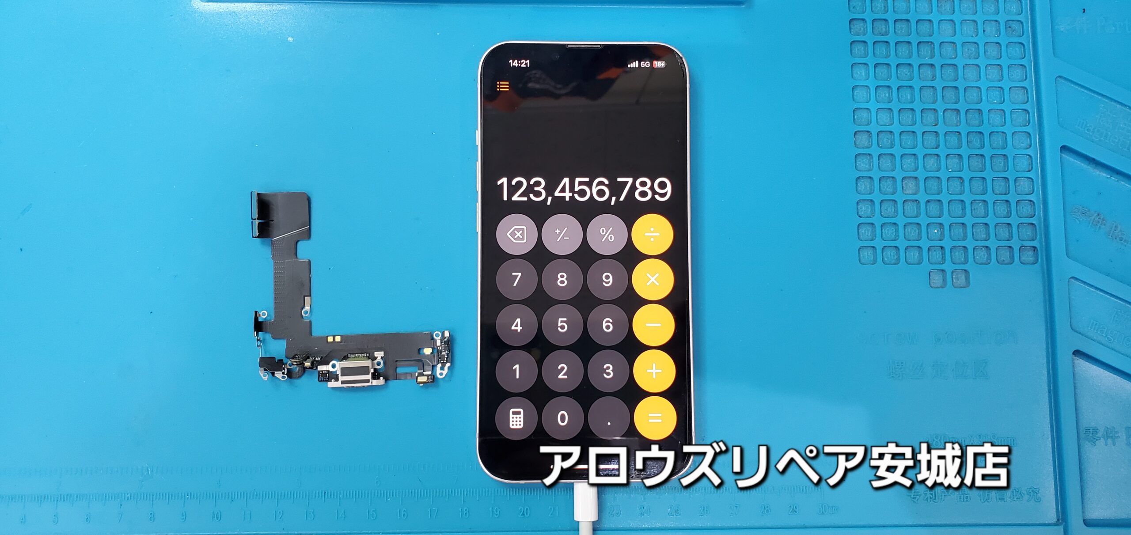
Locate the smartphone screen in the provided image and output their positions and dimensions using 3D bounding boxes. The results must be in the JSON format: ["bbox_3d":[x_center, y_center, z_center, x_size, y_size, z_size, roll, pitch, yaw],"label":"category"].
[{"bbox_3d":[0.006,-0.003,0.253,0.071,0.008,0.147,0,87,-1],"label":"smartphone screen"}]

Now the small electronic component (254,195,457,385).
[{"bbox_3d":[-0.071,0.007,0.250,0.066,0.006,0.065,-1,84,-2],"label":"small electronic component"}]

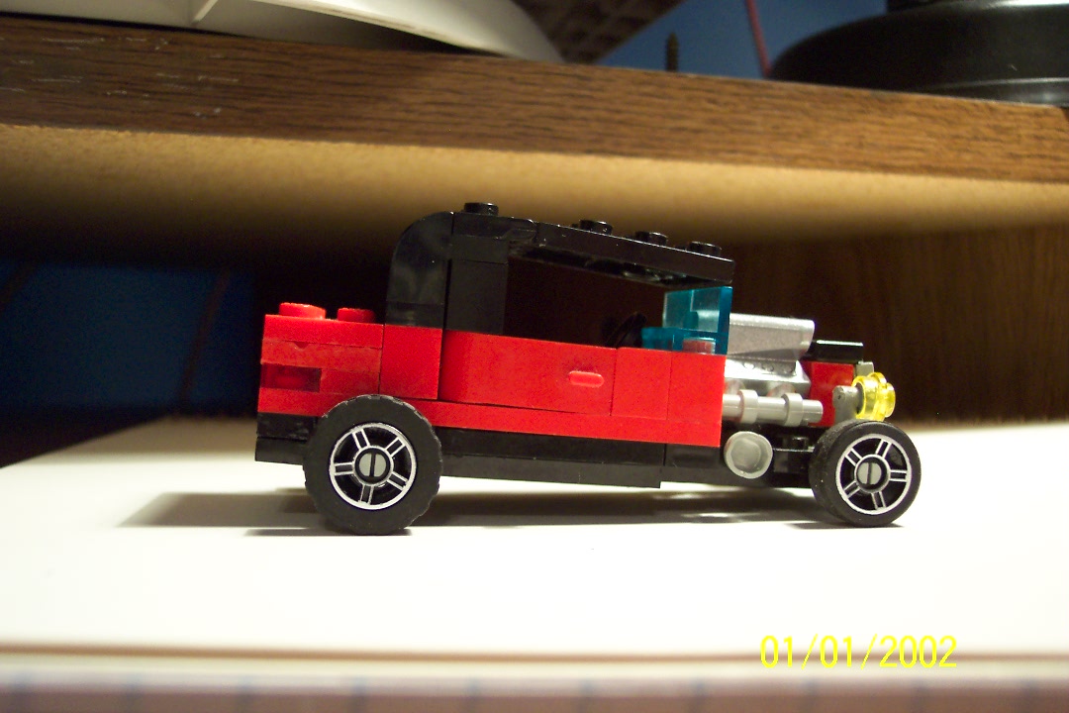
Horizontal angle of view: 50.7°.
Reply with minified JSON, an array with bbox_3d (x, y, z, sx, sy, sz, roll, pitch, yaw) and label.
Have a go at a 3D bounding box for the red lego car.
[{"bbox_3d":[0.006,0.000,0.172,0.092,0.044,0.048,0,2,-7],"label":"red lego car"}]

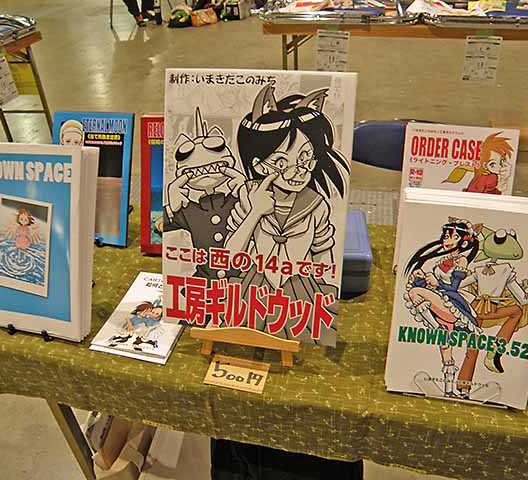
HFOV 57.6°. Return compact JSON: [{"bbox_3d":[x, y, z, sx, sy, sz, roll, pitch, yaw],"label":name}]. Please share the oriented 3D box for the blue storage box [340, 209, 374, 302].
[{"bbox_3d":[0.092,0.018,0.891,0.211,0.087,0.156,1,34,7],"label":"blue storage box"}]

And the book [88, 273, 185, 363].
[{"bbox_3d":[-0.191,0.126,0.825,0.132,0.011,0.188,5,35,13],"label":"book"}]

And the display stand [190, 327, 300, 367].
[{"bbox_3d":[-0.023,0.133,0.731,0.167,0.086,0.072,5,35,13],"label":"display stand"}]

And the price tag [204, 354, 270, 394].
[{"bbox_3d":[-0.038,0.197,0.712,0.088,0.003,0.054,6,35,13],"label":"price tag"}]

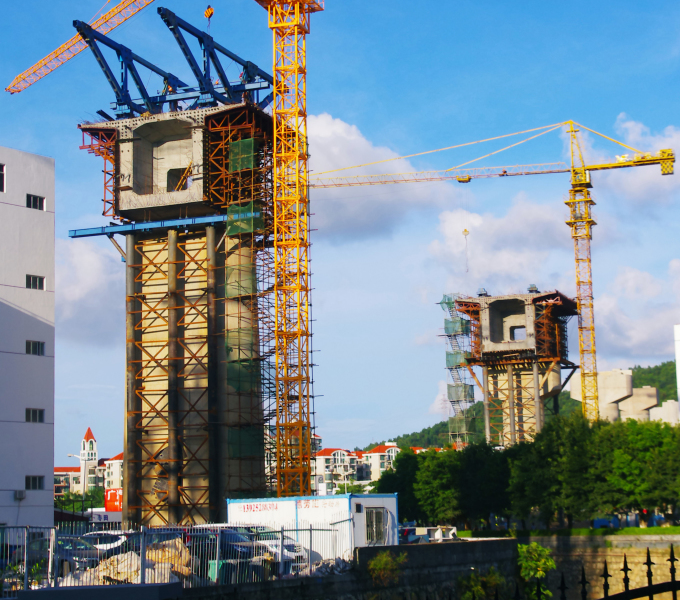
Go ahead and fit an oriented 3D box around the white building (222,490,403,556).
[{"bbox_3d":[-1.305,9.609,58.820,7.500,2.720,2.750,-10,-13,43],"label":"white building"}]

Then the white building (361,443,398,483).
[{"bbox_3d":[15.894,62.907,486.114,13.000,25.500,12.000,3,-10,-25],"label":"white building"}]

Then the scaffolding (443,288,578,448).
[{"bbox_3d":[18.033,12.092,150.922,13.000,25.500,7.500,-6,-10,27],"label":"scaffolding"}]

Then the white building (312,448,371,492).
[{"bbox_3d":[0.108,64.949,487.871,15.000,25.000,12.000,1,-9,-13],"label":"white building"}]

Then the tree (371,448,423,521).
[{"bbox_3d":[4.933,17.078,120.802,4.700,8.000,4.700,-1,-9,0],"label":"tree"}]

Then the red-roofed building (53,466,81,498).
[{"bbox_3d":[-90.927,64.979,450.729,13.000,22.000,12.000,3,-10,-26],"label":"red-roofed building"}]

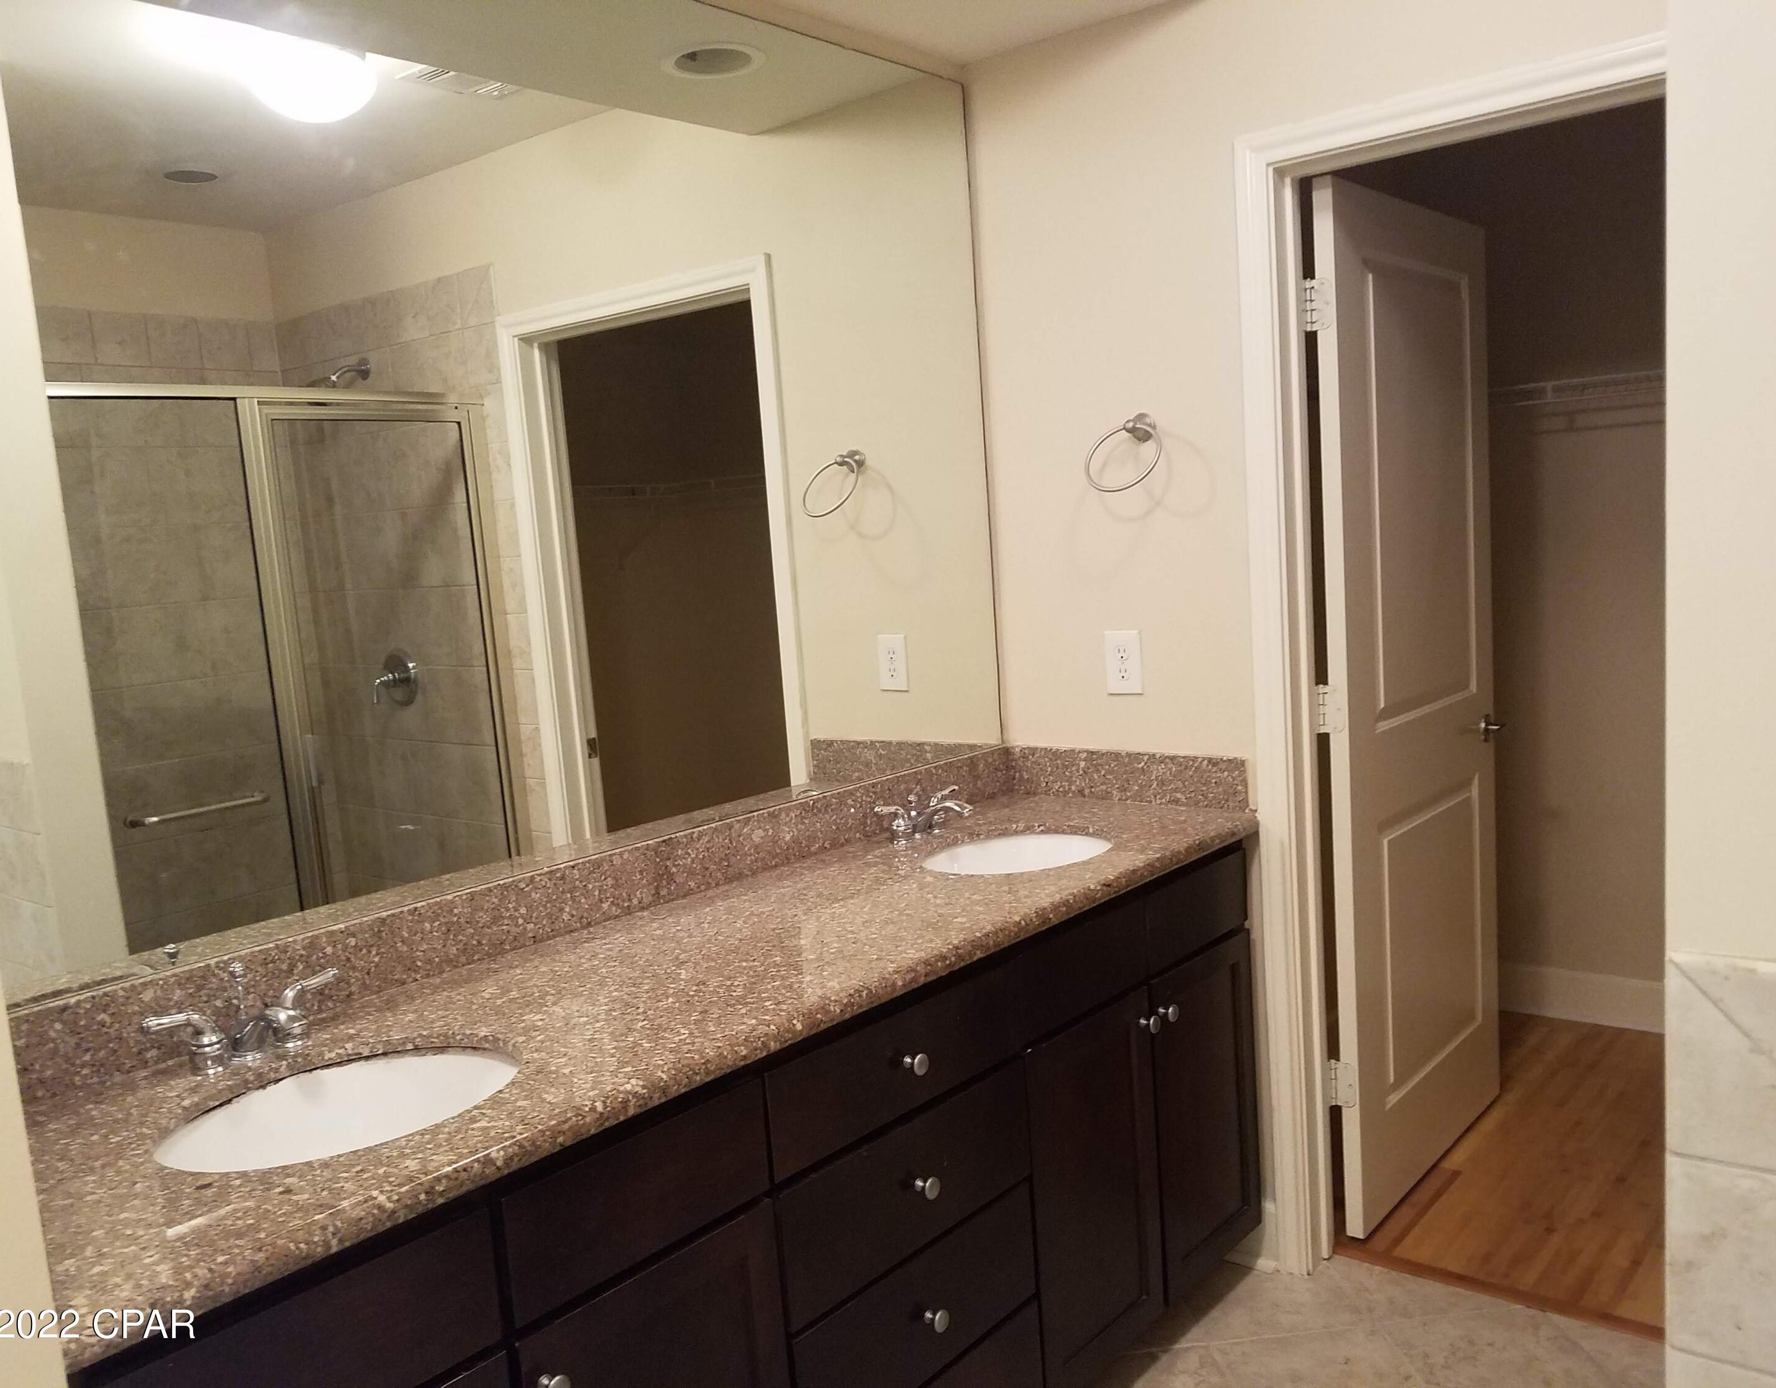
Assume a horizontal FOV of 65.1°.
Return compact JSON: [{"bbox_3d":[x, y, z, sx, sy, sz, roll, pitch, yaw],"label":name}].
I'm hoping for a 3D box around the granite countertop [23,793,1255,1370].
[{"bbox_3d":[-0.200,0.365,1.986,0.571,0.036,2.050,2,9,41],"label":"granite countertop"}]

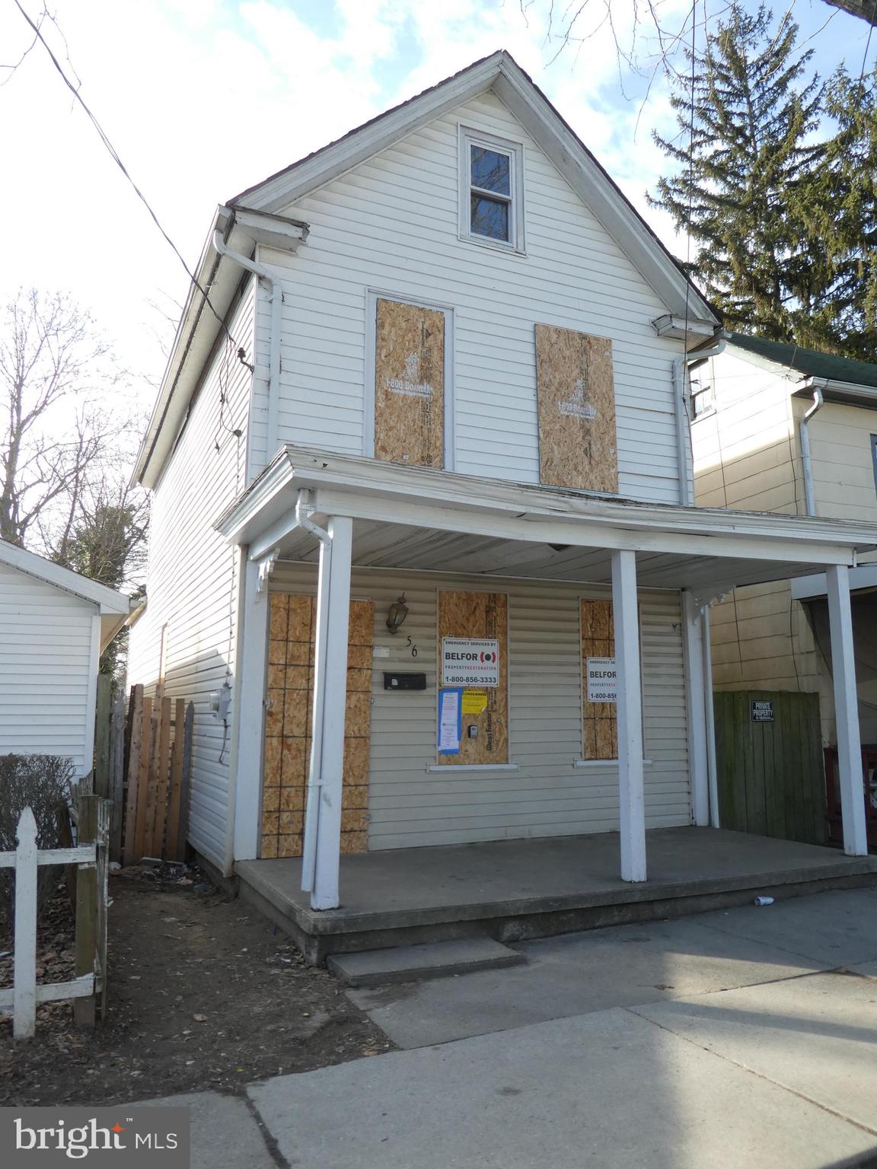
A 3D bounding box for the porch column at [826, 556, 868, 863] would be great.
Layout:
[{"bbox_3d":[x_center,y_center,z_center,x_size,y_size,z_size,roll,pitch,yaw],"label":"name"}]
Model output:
[{"bbox_3d":[3.586,1.078,7.151,0.145,2.500,0.145,5,-10,-25],"label":"porch column"}]

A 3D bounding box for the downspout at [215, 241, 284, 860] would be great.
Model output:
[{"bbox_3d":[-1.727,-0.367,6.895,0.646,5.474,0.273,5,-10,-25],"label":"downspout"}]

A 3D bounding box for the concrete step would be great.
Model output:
[{"bbox_3d":[-0.075,2.261,4.868,1.091,0.071,0.444,5,-10,-25],"label":"concrete step"}]

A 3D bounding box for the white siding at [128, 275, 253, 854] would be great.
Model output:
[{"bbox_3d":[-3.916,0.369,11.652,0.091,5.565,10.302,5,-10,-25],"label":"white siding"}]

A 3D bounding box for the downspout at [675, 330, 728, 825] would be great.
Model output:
[{"bbox_3d":[3.061,-0.151,9.163,0.656,5.575,0.273,5,-10,-25],"label":"downspout"}]

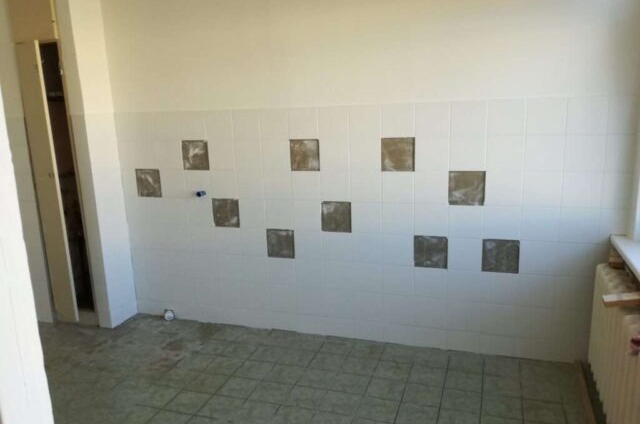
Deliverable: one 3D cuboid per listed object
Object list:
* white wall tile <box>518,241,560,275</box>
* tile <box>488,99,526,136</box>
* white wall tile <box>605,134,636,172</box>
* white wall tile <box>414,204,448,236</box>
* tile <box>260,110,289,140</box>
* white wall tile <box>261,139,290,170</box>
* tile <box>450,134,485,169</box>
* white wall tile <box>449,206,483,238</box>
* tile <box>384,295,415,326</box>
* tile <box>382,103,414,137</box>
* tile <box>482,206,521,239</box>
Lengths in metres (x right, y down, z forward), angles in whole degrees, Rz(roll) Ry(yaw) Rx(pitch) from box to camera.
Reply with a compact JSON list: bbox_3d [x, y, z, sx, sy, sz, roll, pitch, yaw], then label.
[{"bbox_3d":[1.253,0.266,2.870,0.199,0.199,0.010,2,13,19],"label":"white wall tile"},{"bbox_3d":[1.037,-0.525,2.784,0.198,0.198,0.010,2,12,18],"label":"tile"},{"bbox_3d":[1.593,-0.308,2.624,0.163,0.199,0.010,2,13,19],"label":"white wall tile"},{"bbox_3d":[0.677,0.052,3.019,0.199,0.199,0.010,2,13,19],"label":"white wall tile"},{"bbox_3d":[-0.295,-0.569,3.212,0.198,0.198,0.008,2,12,18],"label":"tile"},{"bbox_3d":[-0.287,-0.373,3.258,0.198,0.198,0.010,2,12,18],"label":"white wall tile"},{"bbox_3d":[0.854,-0.336,2.888,0.198,0.198,0.010,2,12,18],"label":"tile"},{"bbox_3d":[0.868,0.056,2.970,0.198,0.198,0.010,2,12,18],"label":"white wall tile"},{"bbox_3d":[0.508,0.630,3.210,0.198,0.198,0.010,2,12,18],"label":"tile"},{"bbox_3d":[0.464,-0.544,2.961,0.198,0.198,0.008,2,12,18],"label":"tile"},{"bbox_3d":[1.054,0.061,2.894,0.198,0.198,0.008,2,12,18],"label":"tile"}]

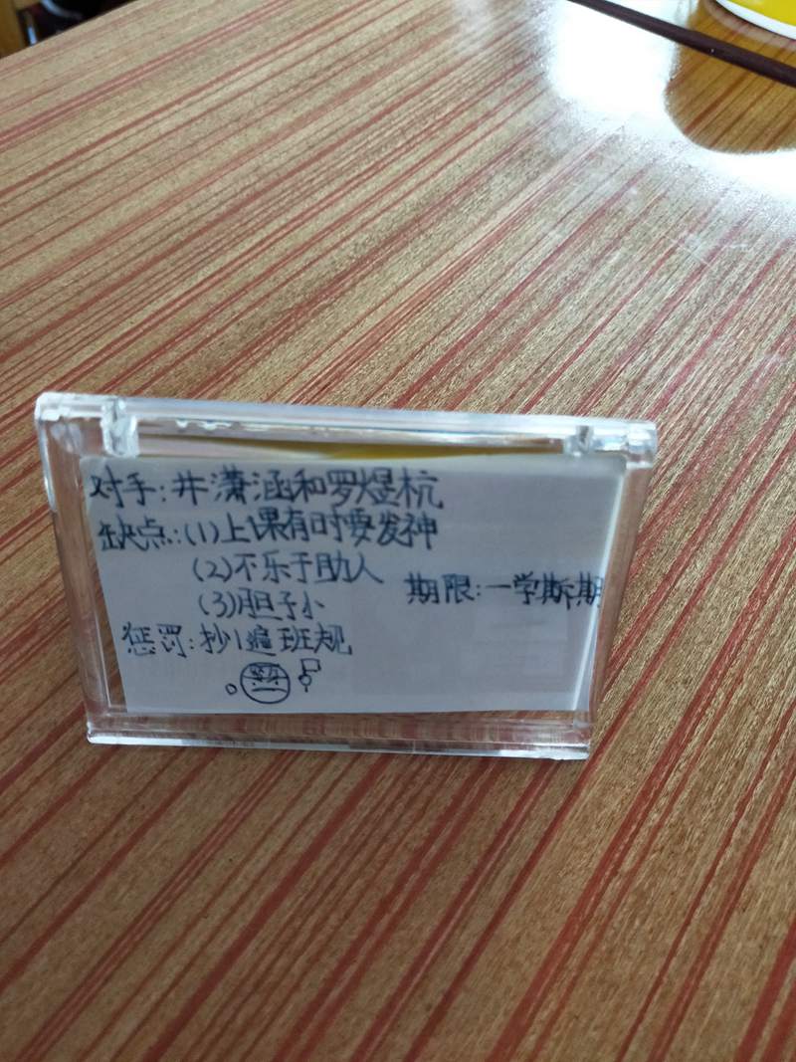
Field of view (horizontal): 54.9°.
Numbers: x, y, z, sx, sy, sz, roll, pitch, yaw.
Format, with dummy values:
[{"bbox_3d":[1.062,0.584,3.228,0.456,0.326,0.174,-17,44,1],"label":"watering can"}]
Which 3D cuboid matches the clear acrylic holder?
[{"bbox_3d":[-0.009,0.005,0.147,0.102,0.060,0.056,3,57,-3],"label":"clear acrylic holder"}]

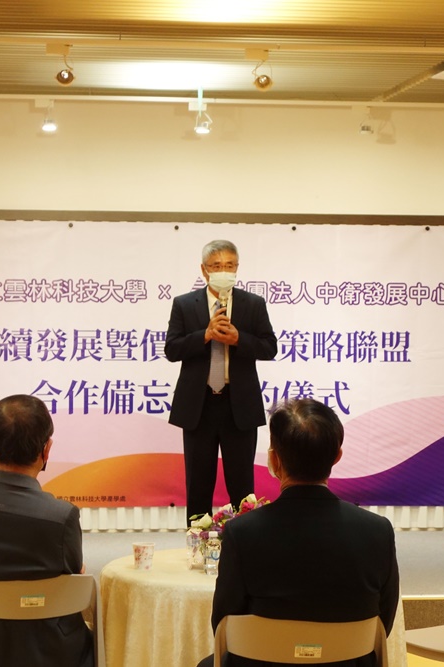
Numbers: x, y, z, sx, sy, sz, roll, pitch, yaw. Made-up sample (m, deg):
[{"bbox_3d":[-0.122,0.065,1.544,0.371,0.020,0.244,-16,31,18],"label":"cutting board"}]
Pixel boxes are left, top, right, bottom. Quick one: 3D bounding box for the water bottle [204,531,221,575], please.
[{"bbox_3d":[-0.027,0.714,6.780,0.055,0.145,0.055,0,1,-7],"label":"water bottle"}]

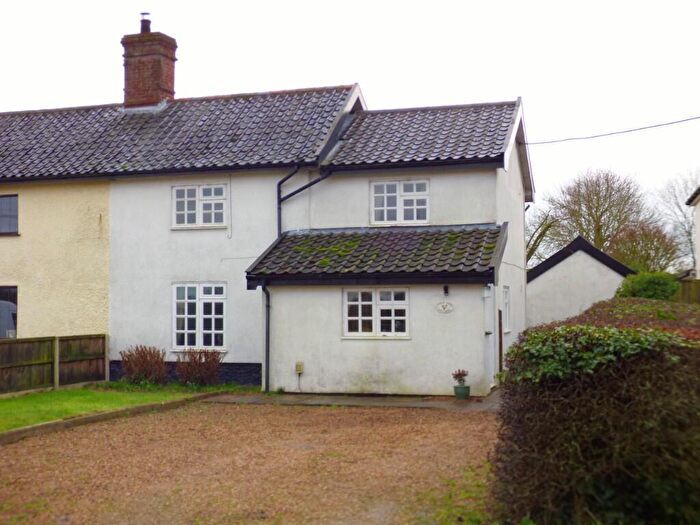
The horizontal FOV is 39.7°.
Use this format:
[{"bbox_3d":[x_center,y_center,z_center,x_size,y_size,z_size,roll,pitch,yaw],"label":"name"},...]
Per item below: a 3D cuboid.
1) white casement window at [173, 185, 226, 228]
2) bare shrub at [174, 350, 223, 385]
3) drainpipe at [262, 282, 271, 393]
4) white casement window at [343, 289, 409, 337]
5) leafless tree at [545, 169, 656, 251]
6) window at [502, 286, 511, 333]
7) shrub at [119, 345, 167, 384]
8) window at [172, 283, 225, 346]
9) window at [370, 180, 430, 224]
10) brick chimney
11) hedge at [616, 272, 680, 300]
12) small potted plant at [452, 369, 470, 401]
[{"bbox_3d":[-3.176,-1.151,20.485,1.284,0.932,0.120,-1,-3,18],"label":"white casement window"},{"bbox_3d":[-3.147,2.175,20.200,0.880,0.800,0.700,-1,-3,18],"label":"bare shrub"},{"bbox_3d":[-1.569,1.407,18.193,0.103,2.062,0.260,-1,-3,18],"label":"drainpipe"},{"bbox_3d":[0.456,0.904,17.550,1.220,0.870,0.120,-1,-3,18],"label":"white casement window"},{"bbox_3d":[11.620,-0.263,44.793,5.200,8.200,5.200,-1,-3,18],"label":"leafless tree"},{"bbox_3d":[3.138,0.950,19.426,0.100,0.922,0.791,-1,-3,18],"label":"window"},{"bbox_3d":[-4.283,2.149,20.063,1.027,0.824,0.840,-1,-3,18],"label":"shrub"},{"bbox_3d":[-3.244,1.140,20.900,1.250,1.410,0.120,-1,-3,18],"label":"window"},{"bbox_3d":[0.977,-1.162,19.141,1.194,0.867,0.100,-1,-3,18],"label":"window"},{"bbox_3d":[-4.973,-4.942,24.000,1.100,2.250,0.880,-1,-3,18],"label":"brick chimney"},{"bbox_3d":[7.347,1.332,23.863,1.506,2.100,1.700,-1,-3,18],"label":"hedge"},{"bbox_3d":[1.931,2.108,16.800,0.290,0.530,0.280,-1,-3,18],"label":"small potted plant"}]

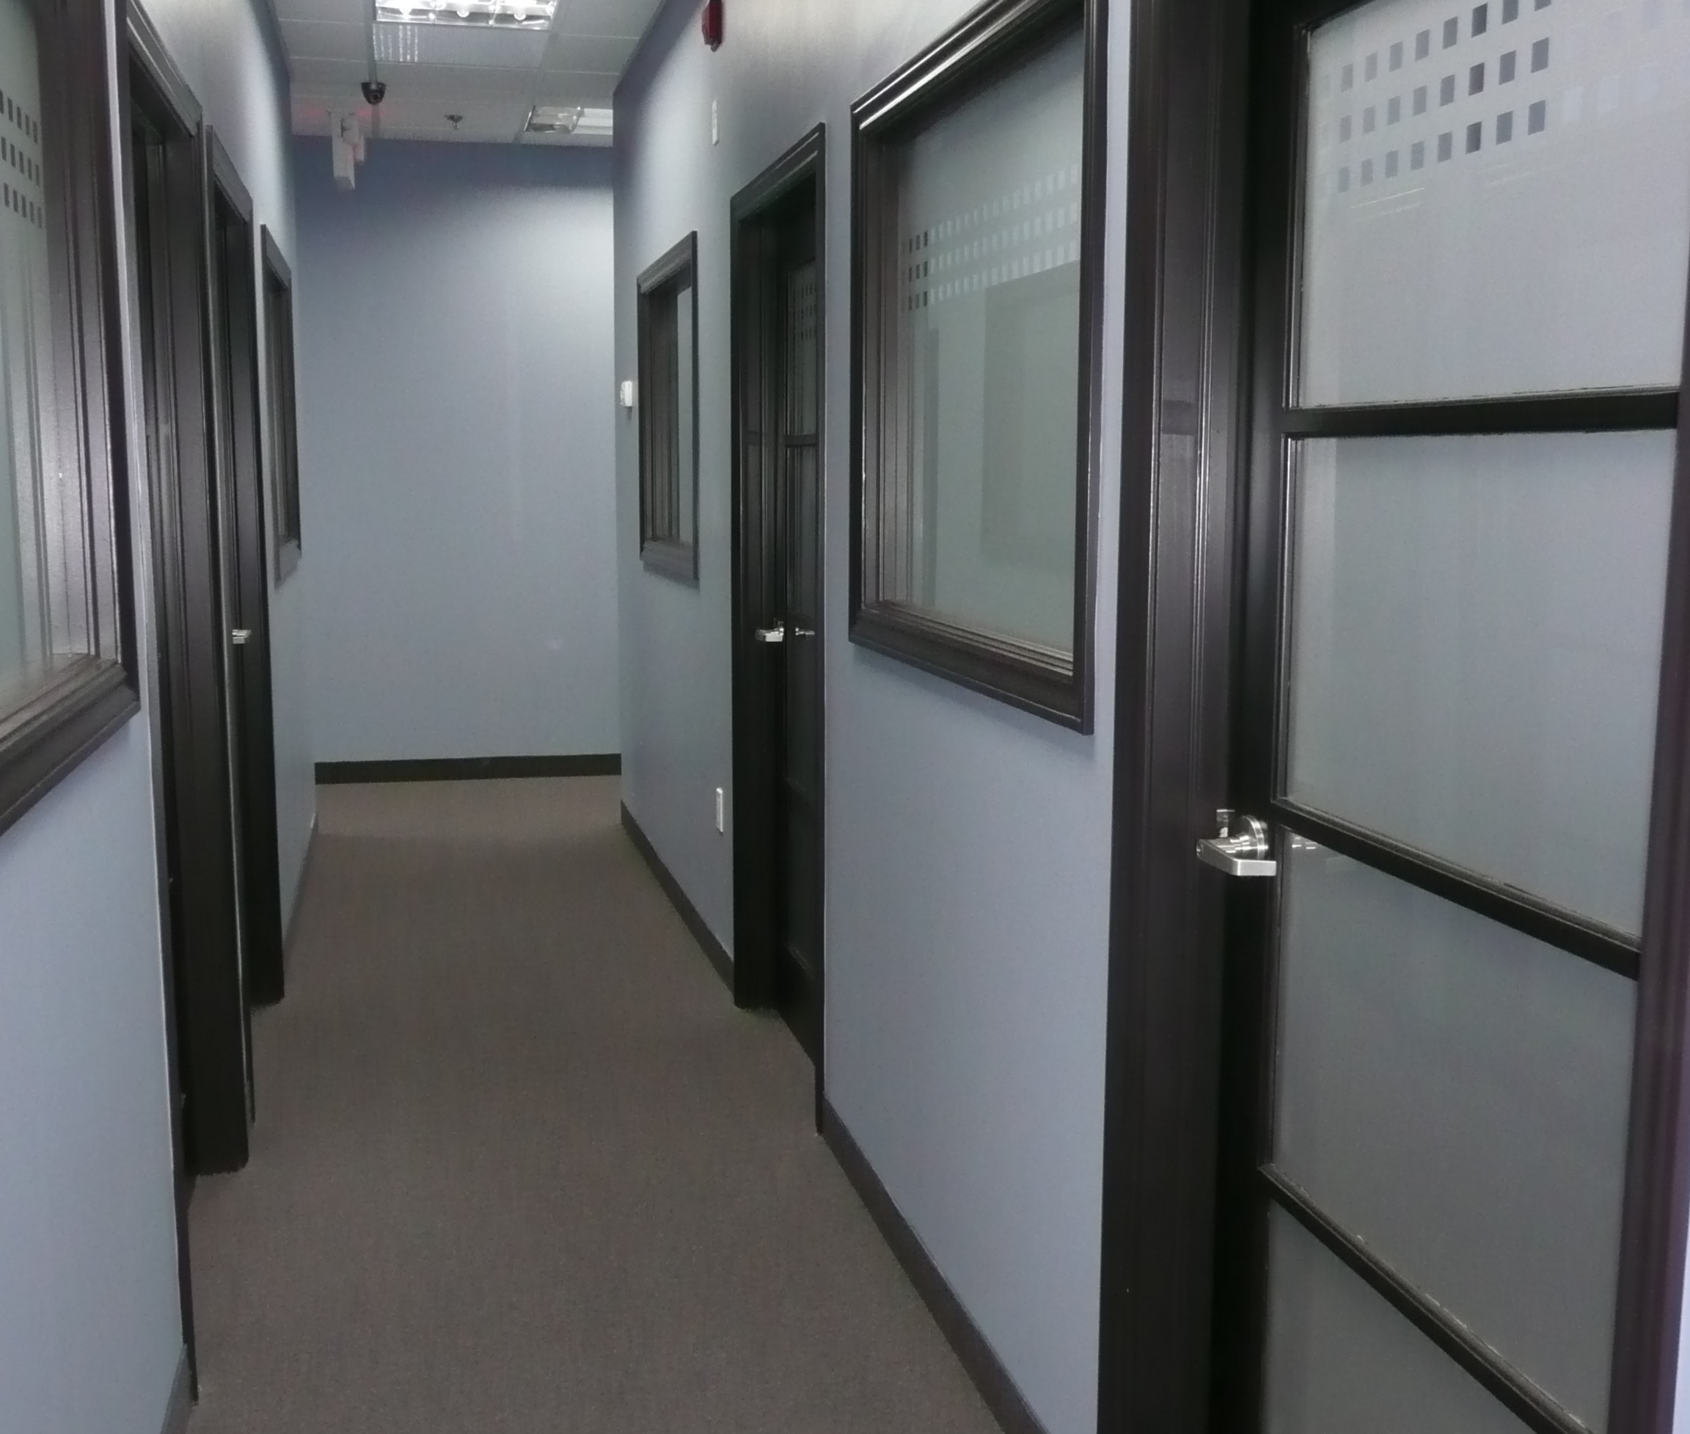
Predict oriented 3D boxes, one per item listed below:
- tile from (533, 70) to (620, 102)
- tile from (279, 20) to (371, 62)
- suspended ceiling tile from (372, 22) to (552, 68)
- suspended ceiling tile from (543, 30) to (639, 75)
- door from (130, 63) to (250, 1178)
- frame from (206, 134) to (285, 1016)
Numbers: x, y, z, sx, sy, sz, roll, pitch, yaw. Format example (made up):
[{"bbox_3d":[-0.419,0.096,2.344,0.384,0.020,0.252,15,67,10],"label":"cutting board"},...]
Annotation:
[{"bbox_3d":[-1.049,-2.479,7.167,0.275,0.020,0.592,-2,8,-13],"label":"tile"},{"bbox_3d":[-1.804,-2.371,6.375,0.284,0.020,0.592,-2,8,-13],"label":"tile"},{"bbox_3d":[-1.355,-2.385,6.481,0.595,0.020,0.592,-2,8,-13],"label":"suspended ceiling tile"},{"bbox_3d":[-0.907,-2.382,6.536,0.290,0.020,0.591,-2,8,-13],"label":"suspended ceiling tile"},{"bbox_3d":[-1.241,0.009,3.216,0.055,2.040,0.820,-2,8,-13],"label":"door"},{"bbox_3d":[-1.472,-0.208,4.311,0.139,2.117,1.054,-2,8,-13],"label":"frame"}]

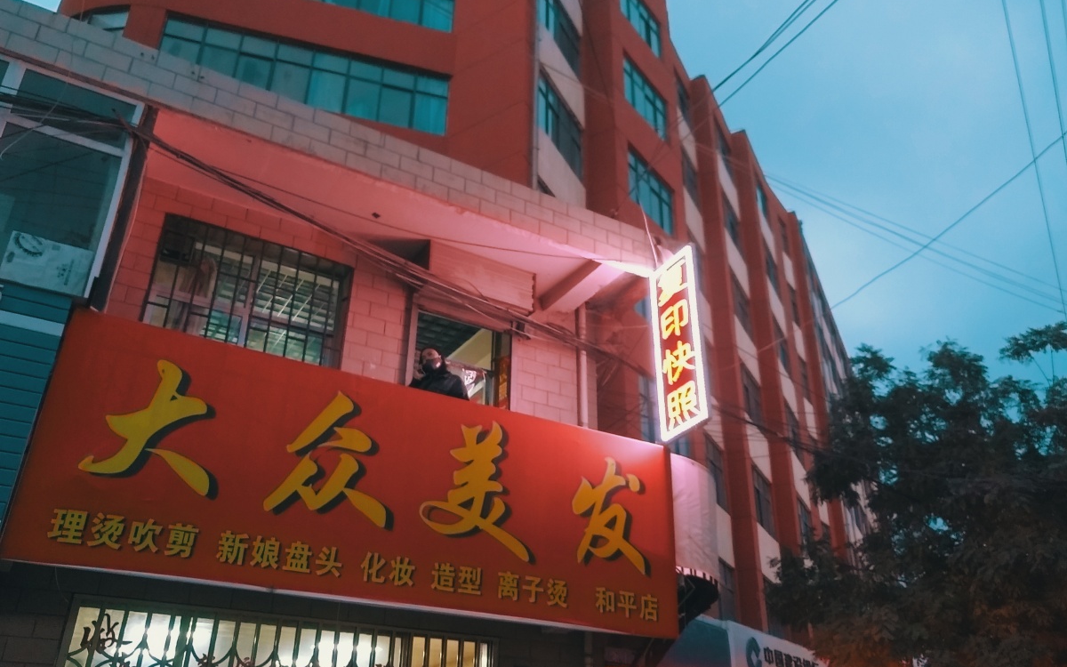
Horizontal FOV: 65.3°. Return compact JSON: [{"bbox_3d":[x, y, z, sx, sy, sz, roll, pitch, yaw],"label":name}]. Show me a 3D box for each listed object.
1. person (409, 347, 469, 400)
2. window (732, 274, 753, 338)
[{"bbox_3d":[-0.921,0.889,7.685,0.550,1.650,0.380,12,-30,-20],"label":"person"},{"bbox_3d":[6.902,-0.803,27.736,0.150,1.831,2.387,-13,-30,25],"label":"window"}]

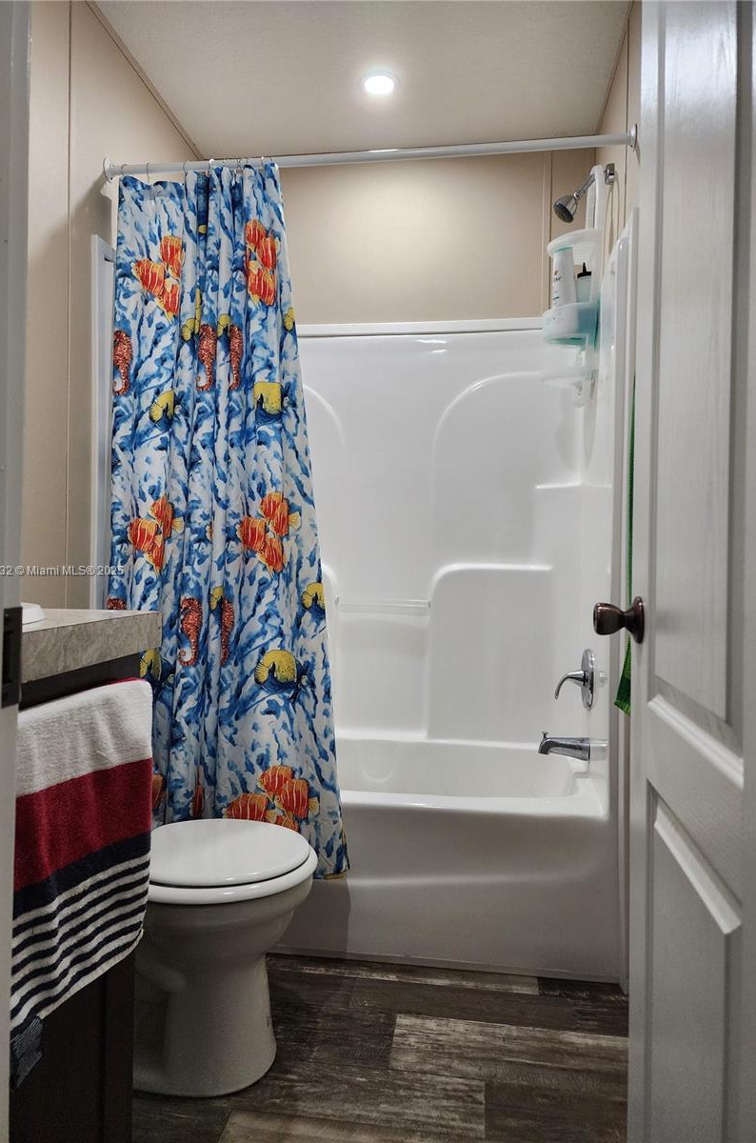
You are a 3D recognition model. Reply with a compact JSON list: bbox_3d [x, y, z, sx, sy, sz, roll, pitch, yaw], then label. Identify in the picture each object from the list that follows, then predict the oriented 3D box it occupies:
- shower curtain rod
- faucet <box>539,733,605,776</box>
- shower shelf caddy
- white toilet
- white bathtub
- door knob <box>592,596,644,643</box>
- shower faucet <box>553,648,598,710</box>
[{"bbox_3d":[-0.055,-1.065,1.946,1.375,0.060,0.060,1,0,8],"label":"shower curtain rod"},{"bbox_3d":[0.541,0.508,2.209,0.145,0.080,0.065,1,0,8],"label":"faucet"},{"bbox_3d":[0.561,-0.824,2.206,0.165,0.690,0.260,1,0,8],"label":"shower shelf caddy"},{"bbox_3d":[-0.461,0.621,1.614,0.680,0.730,0.420,1,0,8],"label":"white toilet"},{"bbox_3d":[-0.035,0.788,2.281,1.375,0.410,0.690,1,0,8],"label":"white bathtub"},{"bbox_3d":[0.344,0.068,1.082,0.070,0.066,0.066,1,0,8],"label":"door knob"},{"bbox_3d":[0.563,0.311,2.204,0.100,0.170,0.170,1,0,8],"label":"shower faucet"}]

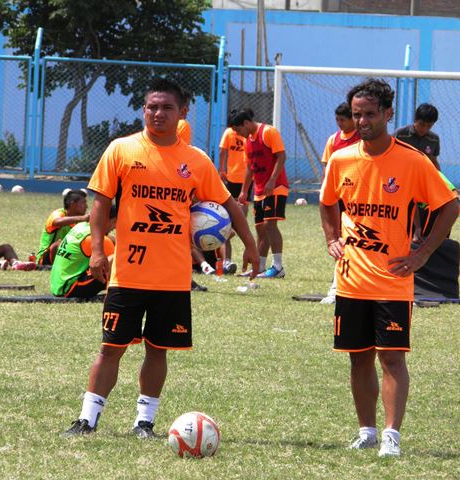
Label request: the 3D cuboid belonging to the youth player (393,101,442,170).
[{"bbox_3d":[1.598,-0.318,50.783,0.520,1.725,0.420,2,1,-18],"label":"youth player"}]

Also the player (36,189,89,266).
[{"bbox_3d":[-1.513,-0.118,58.500,0.880,0.790,0.560,3,1,17],"label":"player"}]

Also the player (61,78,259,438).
[{"bbox_3d":[-0.309,0.084,27.783,0.900,1.675,0.450,2,1,-3],"label":"player"}]

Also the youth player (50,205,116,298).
[{"bbox_3d":[-0.985,0.079,48.892,0.980,0.790,0.550,2,1,-28],"label":"youth player"}]

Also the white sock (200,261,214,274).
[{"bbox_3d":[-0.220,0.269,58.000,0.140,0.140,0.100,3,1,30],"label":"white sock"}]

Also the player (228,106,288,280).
[{"bbox_3d":[0.279,-0.459,58.000,0.520,1.650,0.460,1,1,-40],"label":"player"}]

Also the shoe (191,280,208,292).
[{"bbox_3d":[-0.325,0.392,51.799,0.280,0.105,0.100,3,1,6],"label":"shoe"}]

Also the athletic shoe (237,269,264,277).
[{"bbox_3d":[0.200,0.313,58.000,0.280,0.100,0.110,2,1,-12],"label":"athletic shoe"}]

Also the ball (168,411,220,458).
[{"bbox_3d":[-0.150,0.863,25.798,0.222,0.222,0.222,2,1,0],"label":"ball"}]

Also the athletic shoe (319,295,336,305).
[{"bbox_3d":[0.855,0.485,49.599,0.280,0.105,0.100,1,2,-41],"label":"athletic shoe"}]

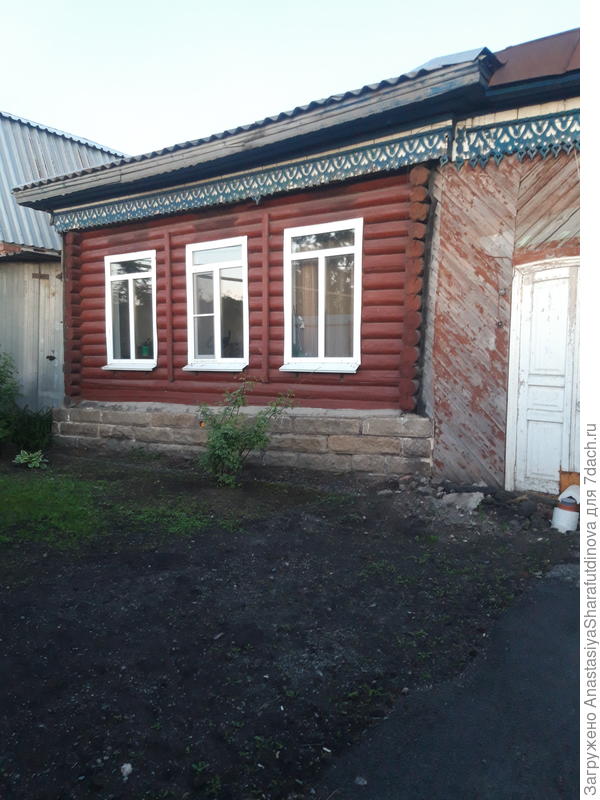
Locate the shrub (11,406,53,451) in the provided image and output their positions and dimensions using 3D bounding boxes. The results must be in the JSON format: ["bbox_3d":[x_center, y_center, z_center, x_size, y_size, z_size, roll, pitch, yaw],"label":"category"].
[{"bbox_3d":[-4.379,0.465,9.800,0.700,0.730,0.650,3,5,33],"label":"shrub"}]

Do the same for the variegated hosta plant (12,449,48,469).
[{"bbox_3d":[-3.947,0.857,8.800,0.520,0.270,0.500,3,5,33],"label":"variegated hosta plant"}]

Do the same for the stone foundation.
[{"bbox_3d":[-1.241,0.488,8.341,6.550,0.730,0.400,1,4,33],"label":"stone foundation"}]

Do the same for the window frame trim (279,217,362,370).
[{"bbox_3d":[0.243,-1.204,7.115,1.080,1.730,0.150,3,5,33],"label":"window frame trim"}]

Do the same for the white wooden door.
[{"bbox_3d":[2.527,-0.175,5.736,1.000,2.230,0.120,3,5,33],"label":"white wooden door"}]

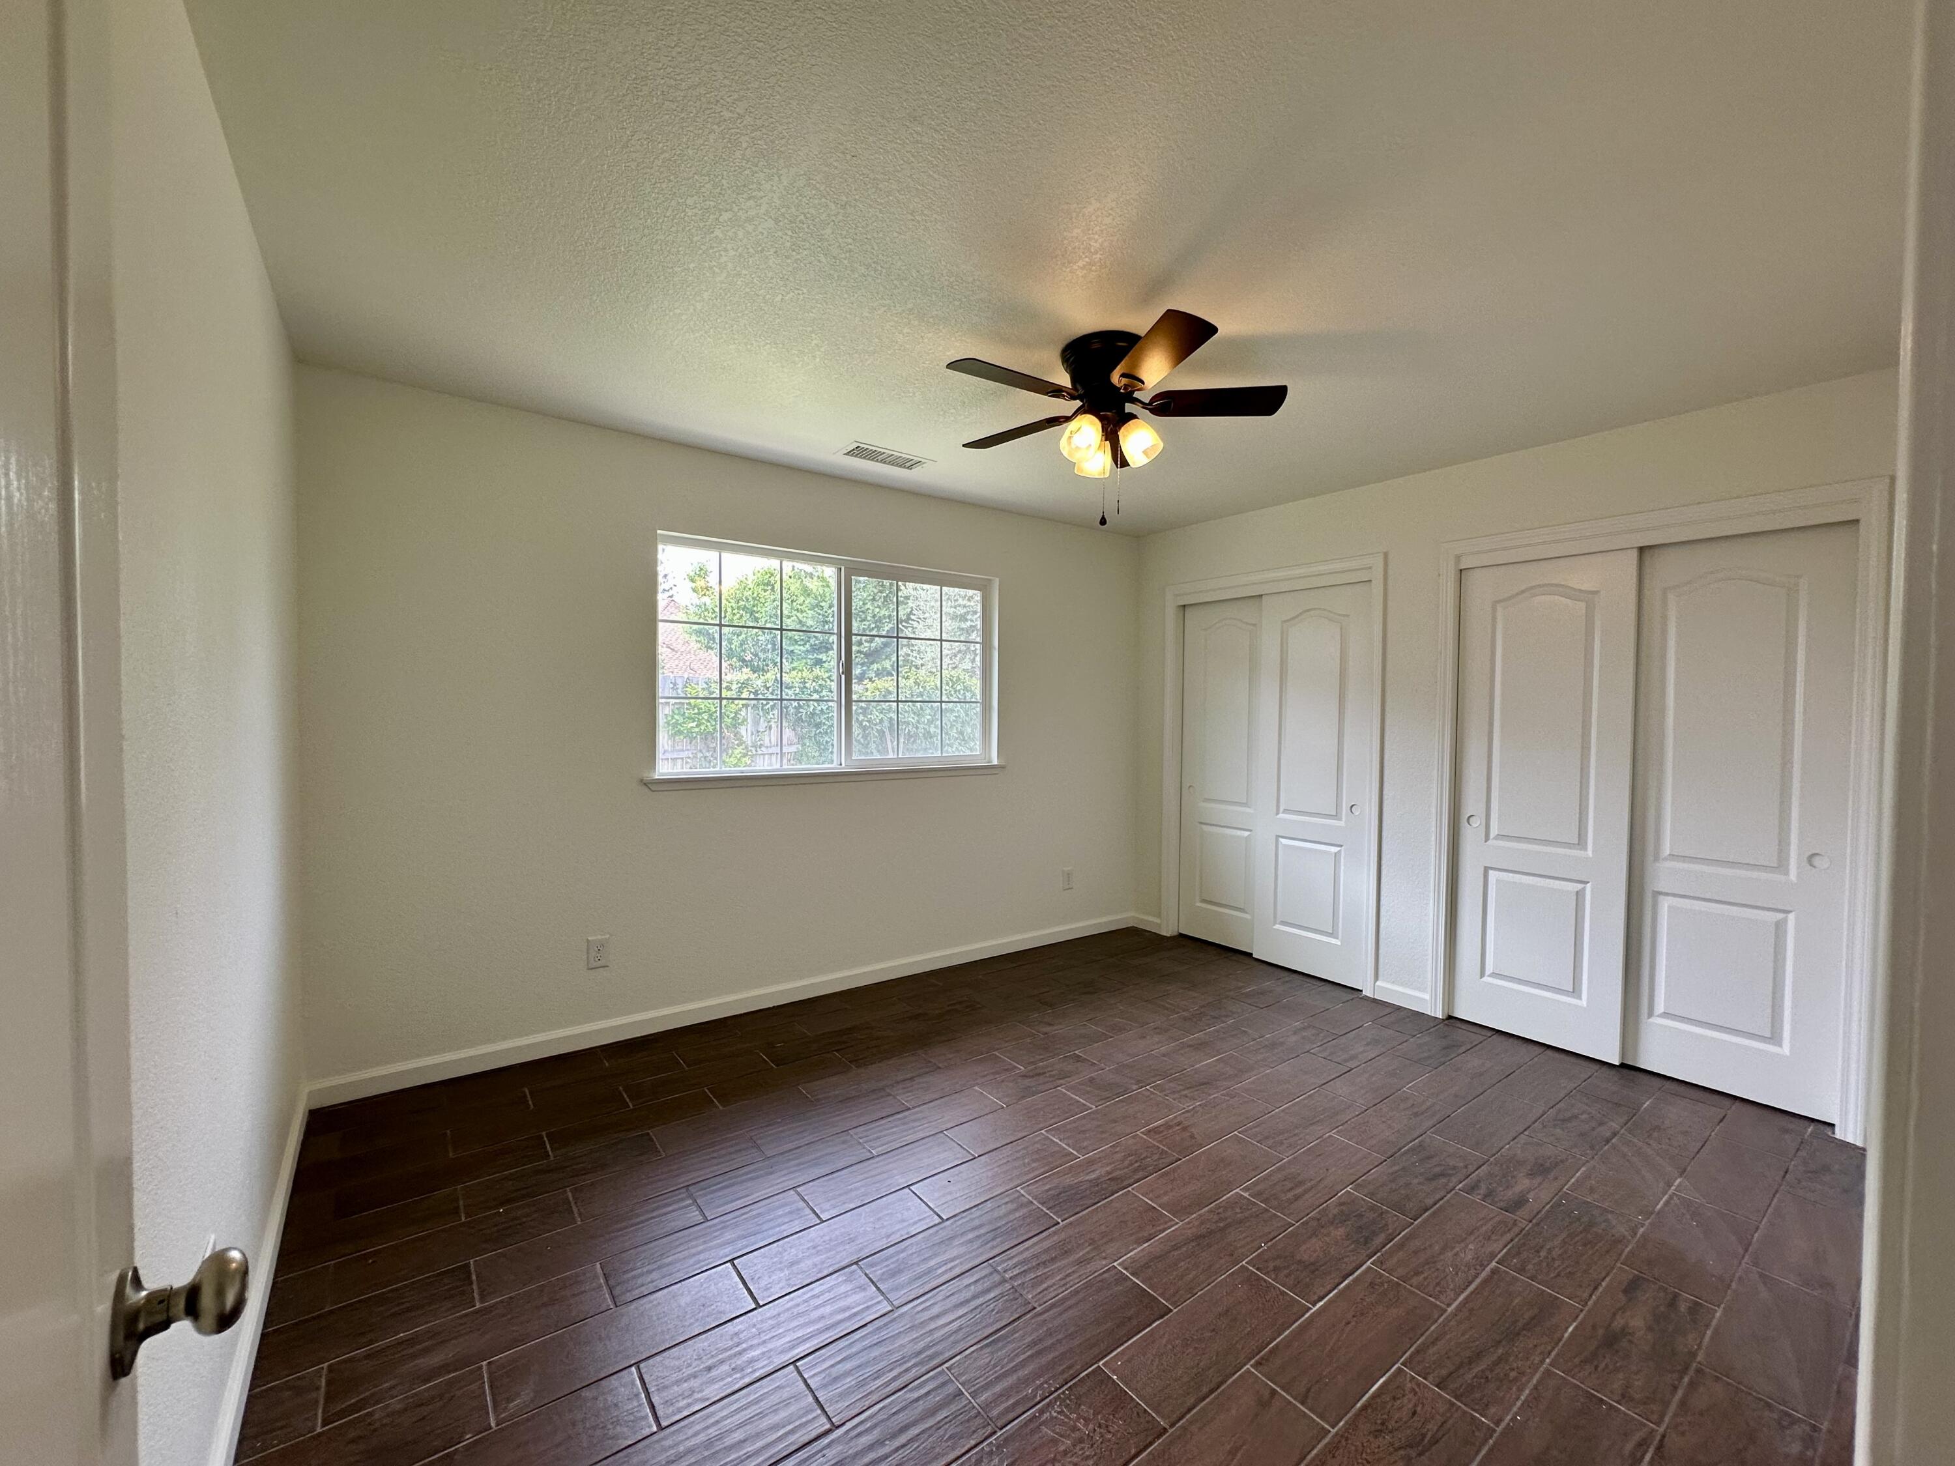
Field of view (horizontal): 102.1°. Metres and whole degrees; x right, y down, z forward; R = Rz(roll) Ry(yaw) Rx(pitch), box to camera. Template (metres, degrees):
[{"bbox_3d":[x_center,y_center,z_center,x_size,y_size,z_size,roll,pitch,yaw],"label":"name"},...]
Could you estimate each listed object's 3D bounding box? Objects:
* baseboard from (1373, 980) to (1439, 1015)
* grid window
[{"bbox_3d":[1.989,1.233,3.689,0.018,0.084,0.259,-1,2,-36],"label":"baseboard"},{"bbox_3d":[-0.644,-0.332,3.844,1.772,1.014,0.080,-1,2,-36],"label":"grid window"}]

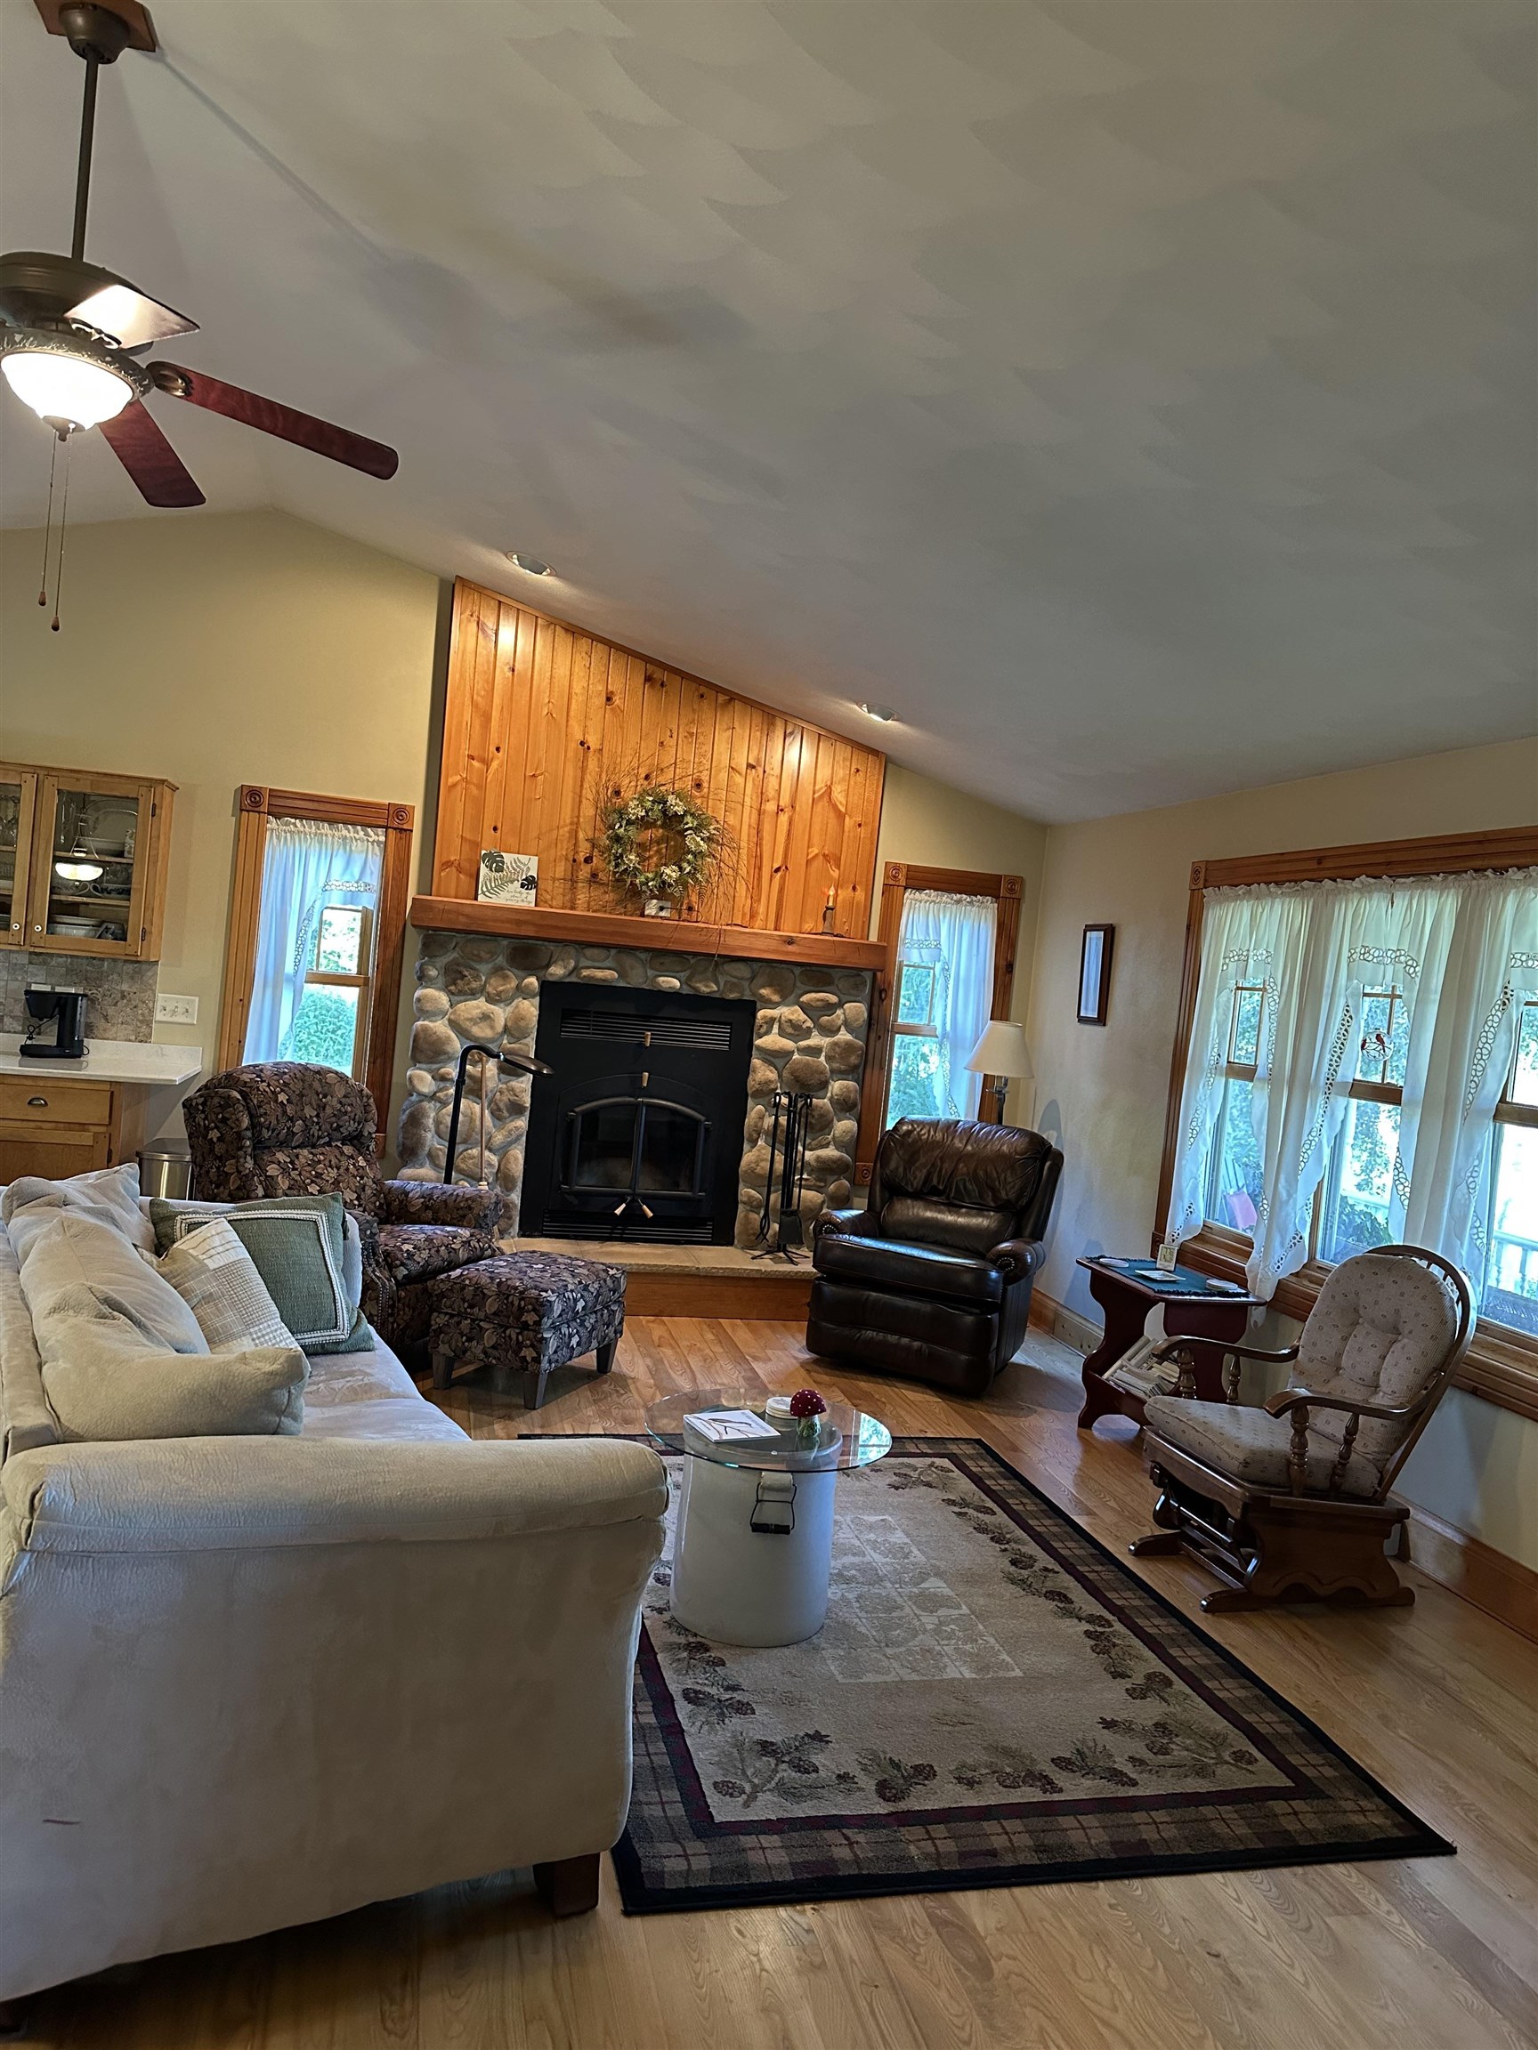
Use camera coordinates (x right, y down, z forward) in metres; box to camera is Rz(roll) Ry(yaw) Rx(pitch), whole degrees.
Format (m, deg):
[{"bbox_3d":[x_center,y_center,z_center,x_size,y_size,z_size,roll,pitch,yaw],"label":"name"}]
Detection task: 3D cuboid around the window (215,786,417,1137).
[{"bbox_3d":[-2.005,-0.219,6.277,0.727,1.589,0.120,5,2,-14],"label":"window"}]

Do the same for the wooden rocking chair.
[{"bbox_3d":[1.444,1.057,3.924,0.690,0.960,0.640,5,2,-16],"label":"wooden rocking chair"}]

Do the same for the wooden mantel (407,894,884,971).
[{"bbox_3d":[-0.519,-0.410,6.552,2.185,0.130,0.180,5,2,-14],"label":"wooden mantel"}]

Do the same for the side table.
[{"bbox_3d":[1.399,1.208,5.075,0.435,0.590,0.575,5,2,-14],"label":"side table"}]

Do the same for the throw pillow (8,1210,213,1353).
[{"bbox_3d":[-1.360,0.648,2.959,0.190,0.450,0.520,-37,21,-22],"label":"throw pillow"}]

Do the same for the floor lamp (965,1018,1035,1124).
[{"bbox_3d":[1.050,0.694,6.661,0.340,1.430,0.340,5,2,-14],"label":"floor lamp"}]

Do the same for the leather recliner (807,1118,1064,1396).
[{"bbox_3d":[0.760,0.911,5.936,0.860,1.000,0.890,7,3,31],"label":"leather recliner"}]

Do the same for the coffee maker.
[{"bbox_3d":[-2.957,0.000,5.888,0.245,0.285,0.180,4,2,-22],"label":"coffee maker"}]

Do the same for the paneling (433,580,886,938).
[{"bbox_3d":[-0.454,-1.184,6.575,2.058,1.414,0.060,5,2,-14],"label":"paneling"}]

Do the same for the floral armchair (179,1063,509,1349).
[{"bbox_3d":[-1.590,0.698,5.321,0.890,1.040,0.810,6,2,24],"label":"floral armchair"}]

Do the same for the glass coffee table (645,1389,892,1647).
[{"bbox_3d":[-0.021,1.201,3.431,0.610,0.445,0.610,5,2,-14],"label":"glass coffee table"}]

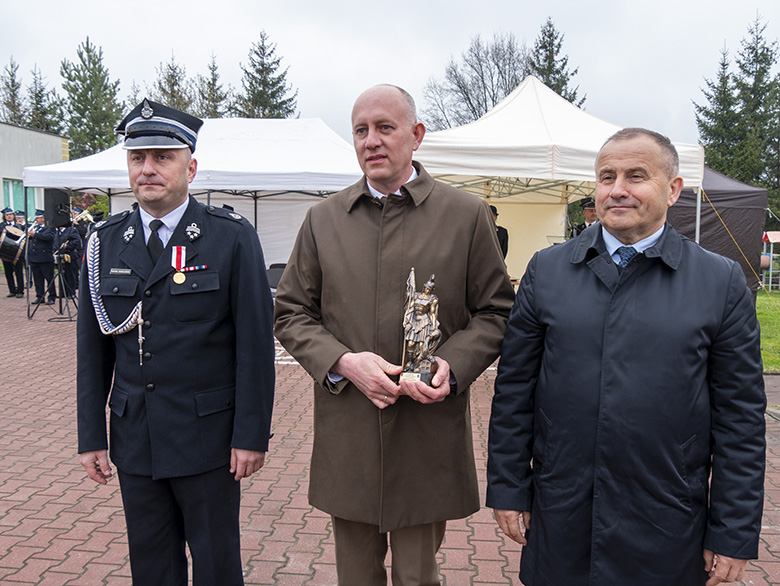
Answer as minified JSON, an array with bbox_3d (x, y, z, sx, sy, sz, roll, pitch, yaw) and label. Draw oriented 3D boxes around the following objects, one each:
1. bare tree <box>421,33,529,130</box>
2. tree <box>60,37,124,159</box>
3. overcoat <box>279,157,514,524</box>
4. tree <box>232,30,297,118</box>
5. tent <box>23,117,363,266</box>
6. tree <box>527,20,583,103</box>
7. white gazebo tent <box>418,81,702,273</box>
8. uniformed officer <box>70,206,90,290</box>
[{"bbox_3d":[5.027,-8.660,39.309,7.000,12.420,6.500,1,6,0],"label":"bare tree"},{"bbox_3d":[-11.768,-5.635,26.576,3.300,8.598,3.300,1,6,0],"label":"tree"},{"bbox_3d":[0.012,0.148,1.760,0.610,0.985,0.400,1,6,7],"label":"overcoat"},{"bbox_3d":[-6.202,-7.359,33.427,4.300,10.757,4.300,1,6,0],"label":"tree"},{"bbox_3d":[-2.756,-1.386,12.064,6.000,3.380,3.020,1,6,3],"label":"tent"},{"bbox_3d":[7.872,-7.589,33.384,4.500,11.587,4.500,1,6,0],"label":"tree"},{"bbox_3d":[1.742,-1.086,9.813,3.020,3.360,5.900,1,6,2],"label":"white gazebo tent"},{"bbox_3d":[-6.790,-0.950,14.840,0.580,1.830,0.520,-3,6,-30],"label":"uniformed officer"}]

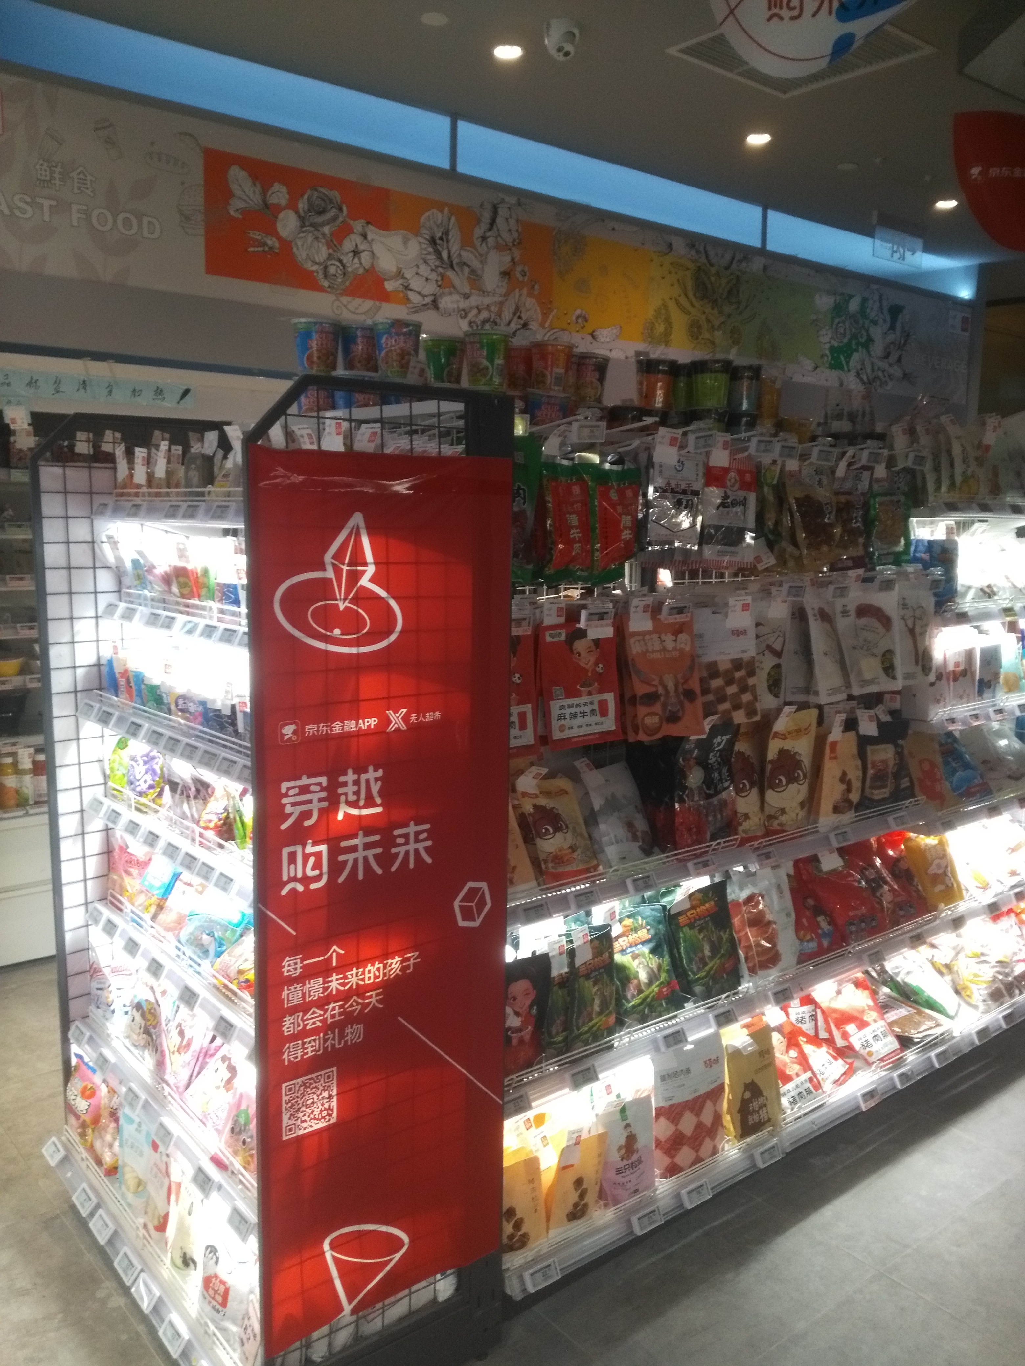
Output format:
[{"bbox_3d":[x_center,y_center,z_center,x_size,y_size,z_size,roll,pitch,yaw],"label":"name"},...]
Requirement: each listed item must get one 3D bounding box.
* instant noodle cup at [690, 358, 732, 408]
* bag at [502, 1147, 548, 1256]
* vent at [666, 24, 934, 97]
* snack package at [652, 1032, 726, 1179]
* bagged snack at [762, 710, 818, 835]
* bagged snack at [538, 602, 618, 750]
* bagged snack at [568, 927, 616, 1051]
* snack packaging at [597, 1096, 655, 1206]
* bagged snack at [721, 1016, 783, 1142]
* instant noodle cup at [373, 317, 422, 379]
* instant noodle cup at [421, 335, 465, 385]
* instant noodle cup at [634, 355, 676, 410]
[{"bbox_3d":[0.507,-0.761,2.810,0.107,0.114,0.107,2,9,10],"label":"instant noodle cup"},{"bbox_3d":[-0.001,0.916,1.963,0.120,0.166,0.050,-4,5,-31],"label":"bag"},{"bbox_3d":[0.932,-2.061,3.566,0.605,0.030,0.600,-6,11,-39],"label":"vent"},{"bbox_3d":[0.344,0.848,2.261,0.177,0.257,0.050,-5,5,-35],"label":"snack package"},{"bbox_3d":[0.613,0.201,2.525,0.147,0.266,0.055,-6,11,-38],"label":"bagged snack"},{"bbox_3d":[0.118,-0.001,2.058,0.177,0.240,0.035,-7,2,-40],"label":"bagged snack"},{"bbox_3d":[0.152,0.601,2.158,0.048,0.230,0.152,0,6,38],"label":"bagged snack"},{"bbox_3d":[0.212,0.909,2.166,0.127,0.182,0.050,-5,2,-35],"label":"snack packaging"},{"bbox_3d":[0.504,0.841,2.351,0.142,0.222,0.055,-6,3,-39],"label":"bagged snack"},{"bbox_3d":[-0.228,-0.668,2.210,0.097,0.109,0.097,0,9,-6],"label":"instant noodle cup"},{"bbox_3d":[-0.150,-0.699,2.428,0.097,0.107,0.097,1,9,0],"label":"instant noodle cup"},{"bbox_3d":[0.352,-0.731,2.710,0.105,0.117,0.105,1,9,0],"label":"instant noodle cup"}]

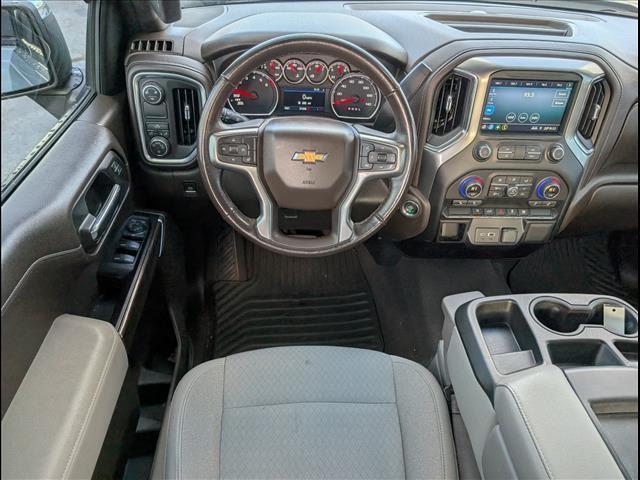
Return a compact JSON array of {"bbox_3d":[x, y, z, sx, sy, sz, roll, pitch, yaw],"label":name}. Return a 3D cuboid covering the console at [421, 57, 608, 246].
[{"bbox_3d":[0.433,-0.209,1.016,0.360,0.420,0.120,1,26,-2],"label":"console"}]

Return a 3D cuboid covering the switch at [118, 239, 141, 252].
[{"bbox_3d":[-0.389,0.011,0.905,0.041,0.020,0.035,0,30,-3],"label":"switch"}]

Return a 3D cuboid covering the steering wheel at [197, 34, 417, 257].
[{"bbox_3d":[-0.021,-0.158,0.797,0.382,0.382,0.110,1,16,-3],"label":"steering wheel"}]

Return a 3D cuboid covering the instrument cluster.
[{"bbox_3d":[-0.037,-0.338,0.990,0.340,0.140,0.065,0,24,-3],"label":"instrument cluster"}]

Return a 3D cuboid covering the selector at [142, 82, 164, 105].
[{"bbox_3d":[-0.342,-0.298,0.905,0.043,0.043,0.026,-2,27,-6],"label":"selector"}]

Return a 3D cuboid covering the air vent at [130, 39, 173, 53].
[{"bbox_3d":[-0.363,-0.418,0.955,0.090,0.034,0.022,0,3,-3],"label":"air vent"}]

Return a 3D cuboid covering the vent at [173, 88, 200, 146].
[{"bbox_3d":[-0.284,-0.264,0.949,0.057,0.118,0.033,-2,27,-6],"label":"vent"}]

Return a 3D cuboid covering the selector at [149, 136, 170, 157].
[{"bbox_3d":[-0.347,-0.199,0.955,0.043,0.043,0.026,-2,27,-6],"label":"selector"}]

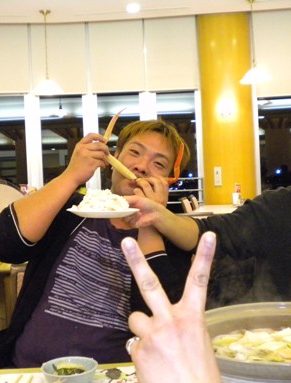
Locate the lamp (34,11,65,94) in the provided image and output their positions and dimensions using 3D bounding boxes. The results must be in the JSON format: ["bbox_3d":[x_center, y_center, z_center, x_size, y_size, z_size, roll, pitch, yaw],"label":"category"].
[{"bbox_3d":[-1.069,-1.520,5.650,0.320,0.910,0.320,-3,2,0],"label":"lamp"}]

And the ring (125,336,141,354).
[{"bbox_3d":[-0.006,0.144,0.475,0.021,0.021,0.005,-7,20,-19],"label":"ring"}]

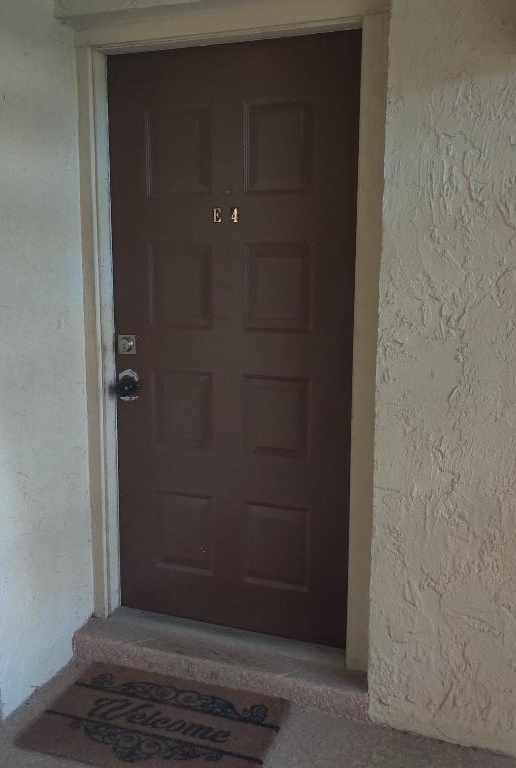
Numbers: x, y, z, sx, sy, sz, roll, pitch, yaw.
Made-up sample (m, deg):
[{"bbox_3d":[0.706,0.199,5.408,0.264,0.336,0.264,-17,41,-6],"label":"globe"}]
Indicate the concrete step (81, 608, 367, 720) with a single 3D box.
[{"bbox_3d":[-0.120,0.968,2.796,1.070,0.115,0.242,4,9,21],"label":"concrete step"}]

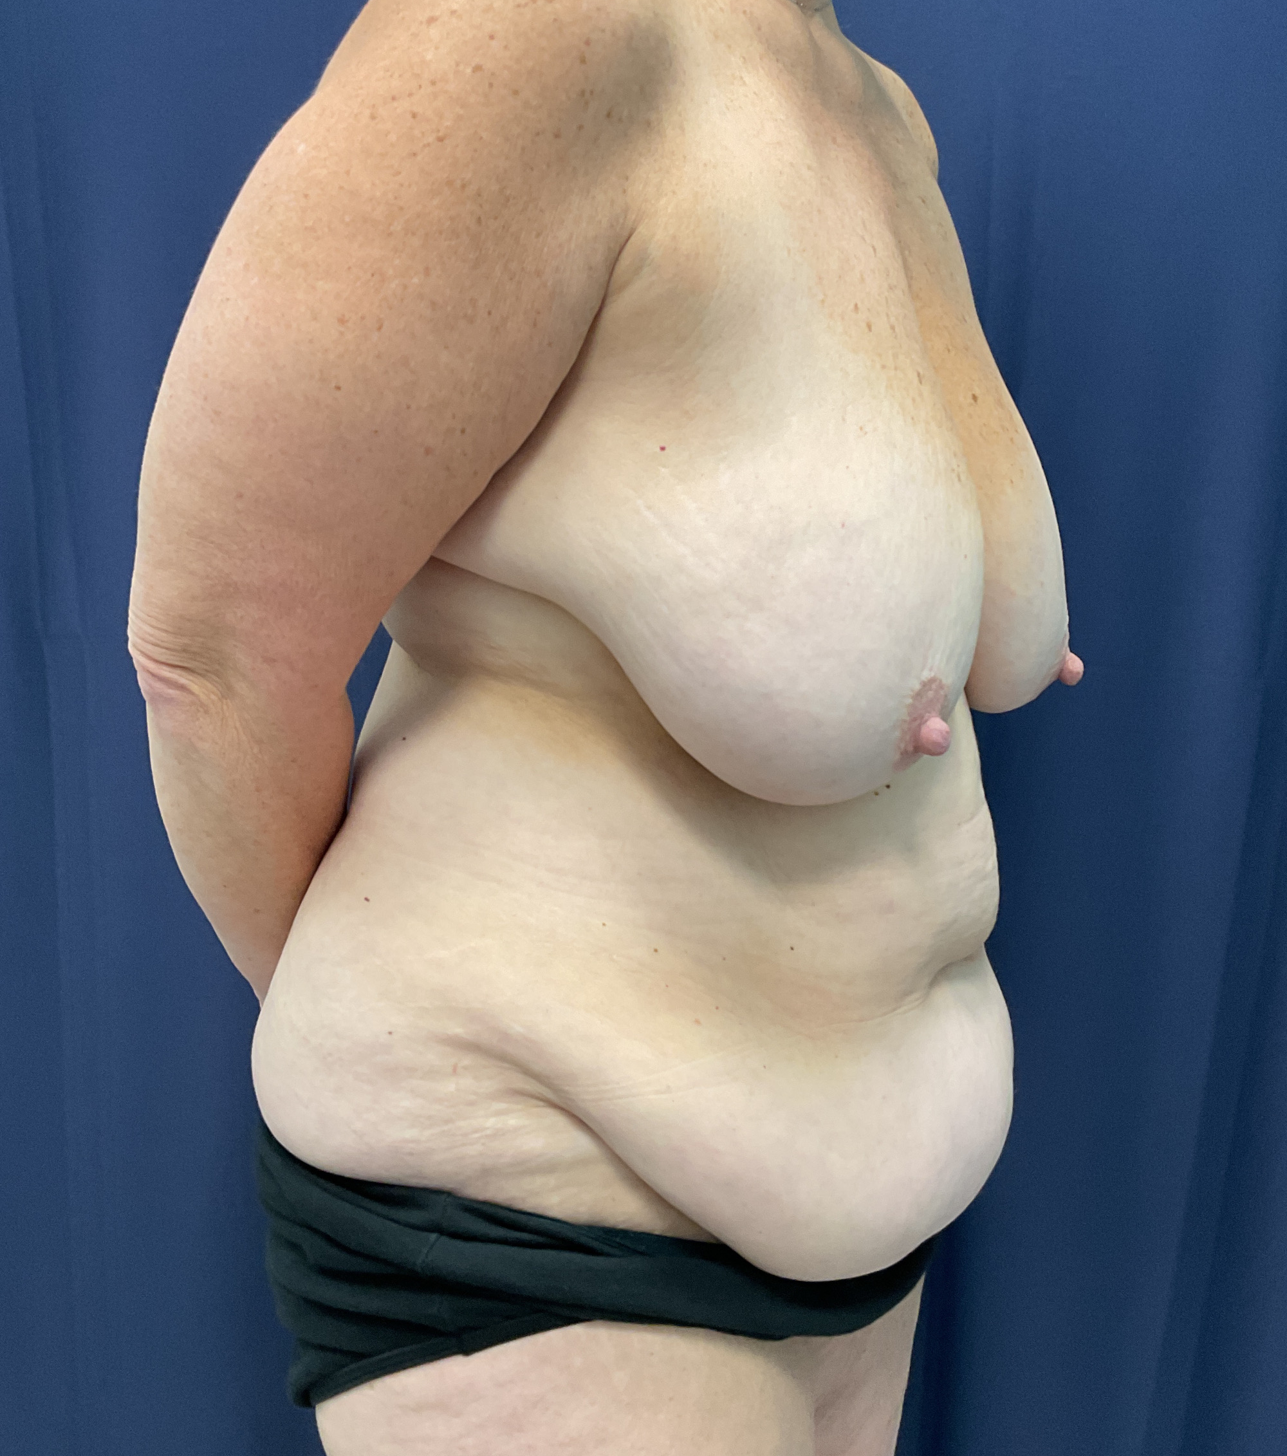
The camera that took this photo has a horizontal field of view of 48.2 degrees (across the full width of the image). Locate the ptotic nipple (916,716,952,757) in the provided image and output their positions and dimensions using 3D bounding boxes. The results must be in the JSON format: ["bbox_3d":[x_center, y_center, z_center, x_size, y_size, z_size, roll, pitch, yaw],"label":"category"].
[{"bbox_3d":[0.136,0.004,0.669,0.015,0.018,0.016,8,12,37],"label":"ptotic nipple"}]

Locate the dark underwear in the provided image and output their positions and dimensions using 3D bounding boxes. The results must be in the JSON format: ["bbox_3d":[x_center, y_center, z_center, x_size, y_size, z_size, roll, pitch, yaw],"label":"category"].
[{"bbox_3d":[-0.028,0.294,0.818,0.360,0.210,0.420,7,11,32],"label":"dark underwear"}]

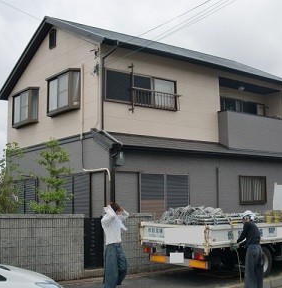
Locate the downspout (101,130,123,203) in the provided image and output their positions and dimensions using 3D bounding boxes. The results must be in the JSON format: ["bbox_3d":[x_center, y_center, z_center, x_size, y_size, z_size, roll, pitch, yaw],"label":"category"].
[{"bbox_3d":[-0.723,1.234,12.967,0.120,3.420,0.900,5,-9,-38],"label":"downspout"}]

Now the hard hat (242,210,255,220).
[{"bbox_3d":[2.050,1.355,9.500,0.270,0.165,0.215,-10,0,-35],"label":"hard hat"}]

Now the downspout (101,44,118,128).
[{"bbox_3d":[-0.815,-1.569,13.392,0.100,2.350,0.780,5,-9,-38],"label":"downspout"}]

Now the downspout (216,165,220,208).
[{"bbox_3d":[2.397,1.925,15.410,0.090,2.580,0.090,5,-9,-38],"label":"downspout"}]

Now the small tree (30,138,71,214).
[{"bbox_3d":[-2.213,1.442,12.208,0.980,3.157,0.980,5,-9,-38],"label":"small tree"}]

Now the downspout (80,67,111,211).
[{"bbox_3d":[-1.263,0.218,13.646,0.090,5.420,1.470,5,-9,-38],"label":"downspout"}]

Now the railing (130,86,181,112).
[{"bbox_3d":[0.456,-1.280,14.736,1.850,0.580,0.200,5,-9,-38],"label":"railing"}]

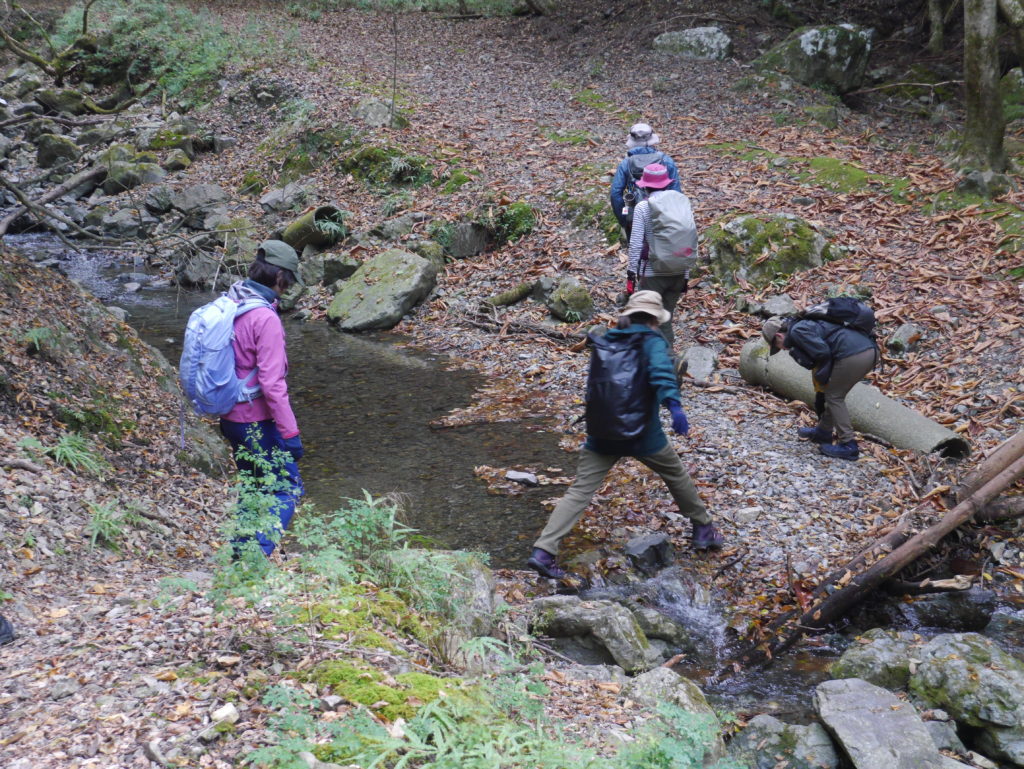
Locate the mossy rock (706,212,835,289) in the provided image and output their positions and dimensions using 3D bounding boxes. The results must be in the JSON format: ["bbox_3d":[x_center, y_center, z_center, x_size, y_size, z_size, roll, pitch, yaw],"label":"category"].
[{"bbox_3d":[2.370,-1.239,16.300,1.117,0.559,0.850,2,13,8],"label":"mossy rock"}]

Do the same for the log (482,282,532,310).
[{"bbox_3d":[-0.014,-0.813,16.025,0.110,0.100,0.715,9,19,35],"label":"log"}]

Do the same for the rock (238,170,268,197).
[{"bbox_3d":[-2.810,-2.186,19.300,0.313,0.246,0.300,-2,13,-8],"label":"rock"}]

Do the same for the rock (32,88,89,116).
[{"bbox_3d":[-6.393,-4.002,25.200,0.760,0.400,0.600,-4,15,-14],"label":"rock"}]

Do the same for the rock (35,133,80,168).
[{"bbox_3d":[-5.682,-2.925,22.200,0.570,0.420,0.460,-4,15,-14],"label":"rock"}]

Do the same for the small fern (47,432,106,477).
[{"bbox_3d":[-2.174,0.349,8.900,0.281,0.160,0.280,-3,13,-14],"label":"small fern"}]

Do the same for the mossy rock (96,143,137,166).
[{"bbox_3d":[-4.900,-2.837,22.000,0.500,0.340,0.420,-3,15,-12],"label":"mossy rock"}]

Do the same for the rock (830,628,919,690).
[{"bbox_3d":[1.812,1.388,8.900,0.470,0.280,0.400,3,15,12],"label":"rock"}]

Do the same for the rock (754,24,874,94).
[{"bbox_3d":[4.017,-4.301,23.500,1.520,0.850,1.150,2,15,9],"label":"rock"}]

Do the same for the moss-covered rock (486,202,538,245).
[{"bbox_3d":[-0.005,-1.597,17.500,0.520,0.380,0.420,0,12,0],"label":"moss-covered rock"}]

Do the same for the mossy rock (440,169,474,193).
[{"bbox_3d":[-0.612,-2.253,19.600,0.392,0.228,0.340,0,13,-2],"label":"mossy rock"}]

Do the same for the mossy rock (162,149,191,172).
[{"bbox_3d":[-4.012,-2.687,21.300,0.360,0.260,0.320,-3,15,-10],"label":"mossy rock"}]

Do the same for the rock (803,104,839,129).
[{"bbox_3d":[3.857,-3.352,22.200,0.430,0.267,0.380,2,13,10],"label":"rock"}]

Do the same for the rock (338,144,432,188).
[{"bbox_3d":[-1.416,-2.447,19.900,1.028,0.422,0.650,-1,13,-4],"label":"rock"}]

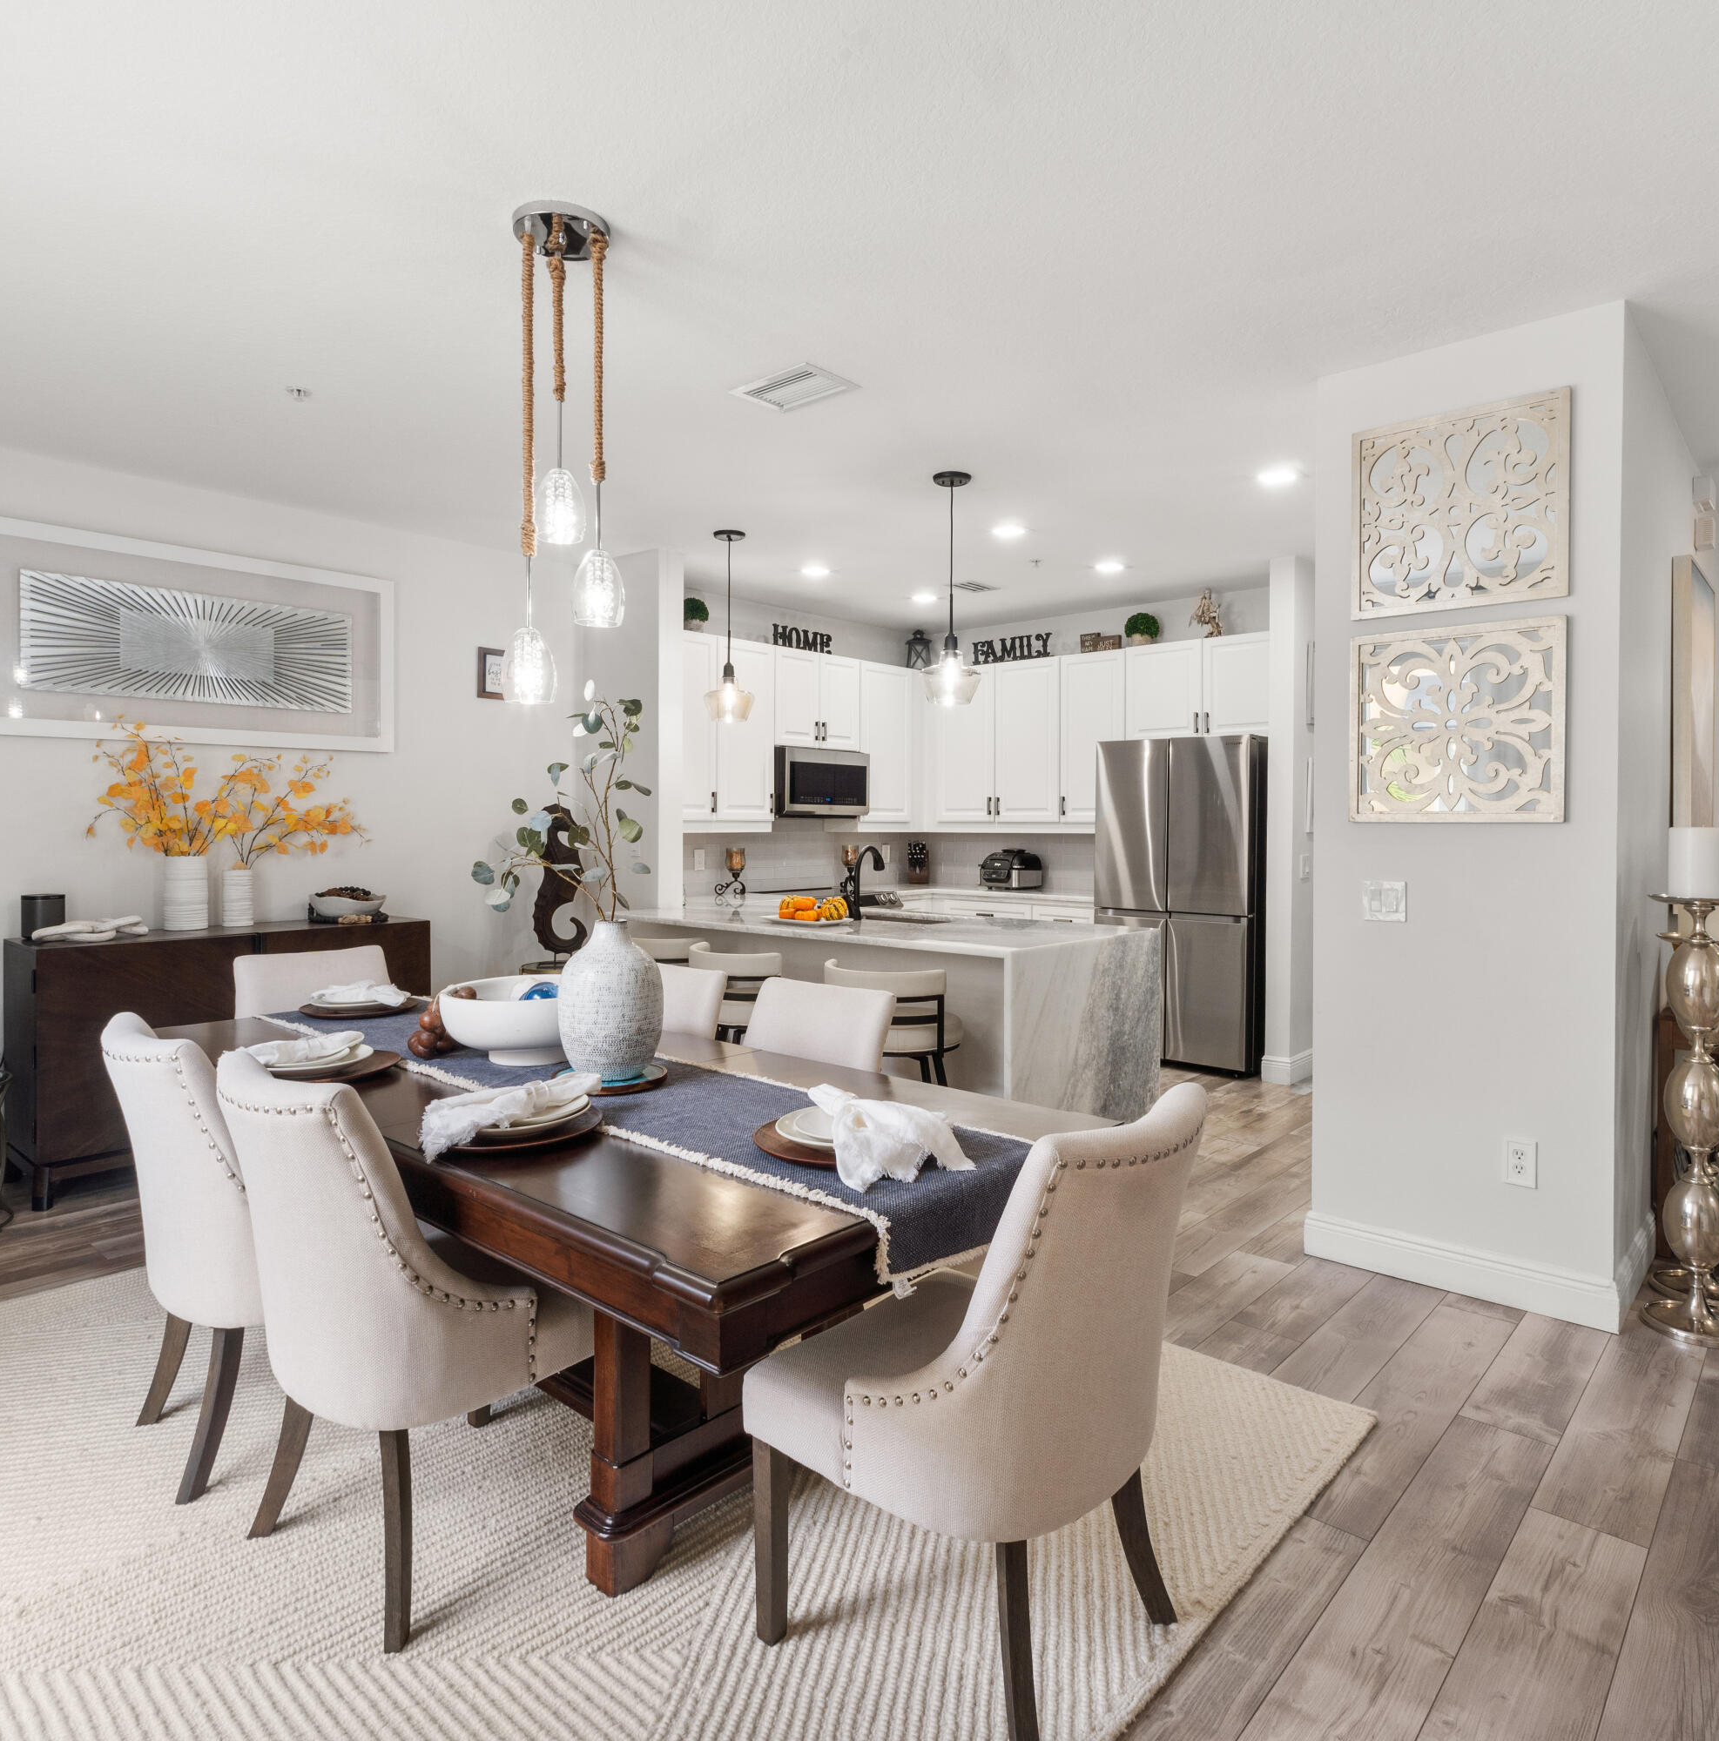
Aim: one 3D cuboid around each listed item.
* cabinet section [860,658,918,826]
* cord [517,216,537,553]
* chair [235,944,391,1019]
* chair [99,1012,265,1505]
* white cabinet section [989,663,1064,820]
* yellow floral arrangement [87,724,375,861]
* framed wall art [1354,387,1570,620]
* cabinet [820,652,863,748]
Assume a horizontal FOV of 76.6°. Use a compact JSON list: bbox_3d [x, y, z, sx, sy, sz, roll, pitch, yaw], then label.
[{"bbox_3d":[0.076,-0.858,7.506,0.340,1.064,0.567,2,3,42],"label":"cabinet section"},{"bbox_3d":[-0.757,-1.078,2.483,0.033,0.740,0.033,2,3,42],"label":"cord"},{"bbox_3d":[-1.721,0.751,3.650,0.530,0.950,0.630,-3,4,-45],"label":"chair"},{"bbox_3d":[-1.307,0.803,2.542,0.530,0.950,0.630,2,4,41],"label":"chair"},{"bbox_3d":[1.209,-0.834,7.186,0.505,1.043,0.340,2,3,42],"label":"white cabinet section"},{"bbox_3d":[-2.605,-0.319,4.575,0.420,0.561,1.061,2,3,42],"label":"yellow floral arrangement"},{"bbox_3d":[1.703,-1.027,3.108,0.555,0.558,0.025,2,4,41],"label":"framed wall art"},{"bbox_3d":[-0.233,-1.062,7.055,0.330,0.590,0.385,2,3,42],"label":"cabinet"}]

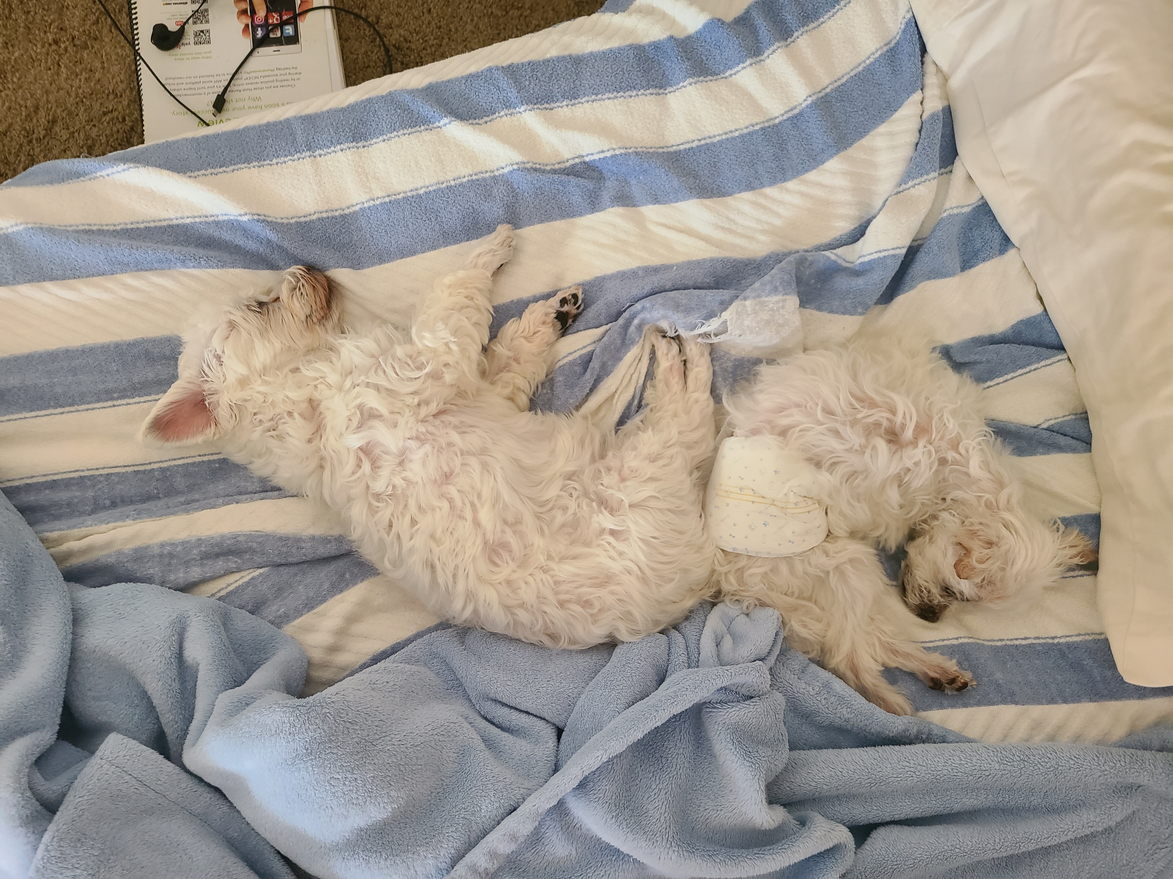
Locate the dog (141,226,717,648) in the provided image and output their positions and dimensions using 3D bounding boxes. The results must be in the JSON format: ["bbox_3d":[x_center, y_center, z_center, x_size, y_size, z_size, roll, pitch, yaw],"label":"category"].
[{"bbox_3d":[-0.107,-0.022,0.800,0.545,0.175,0.335,25,87,1],"label":"dog"}]

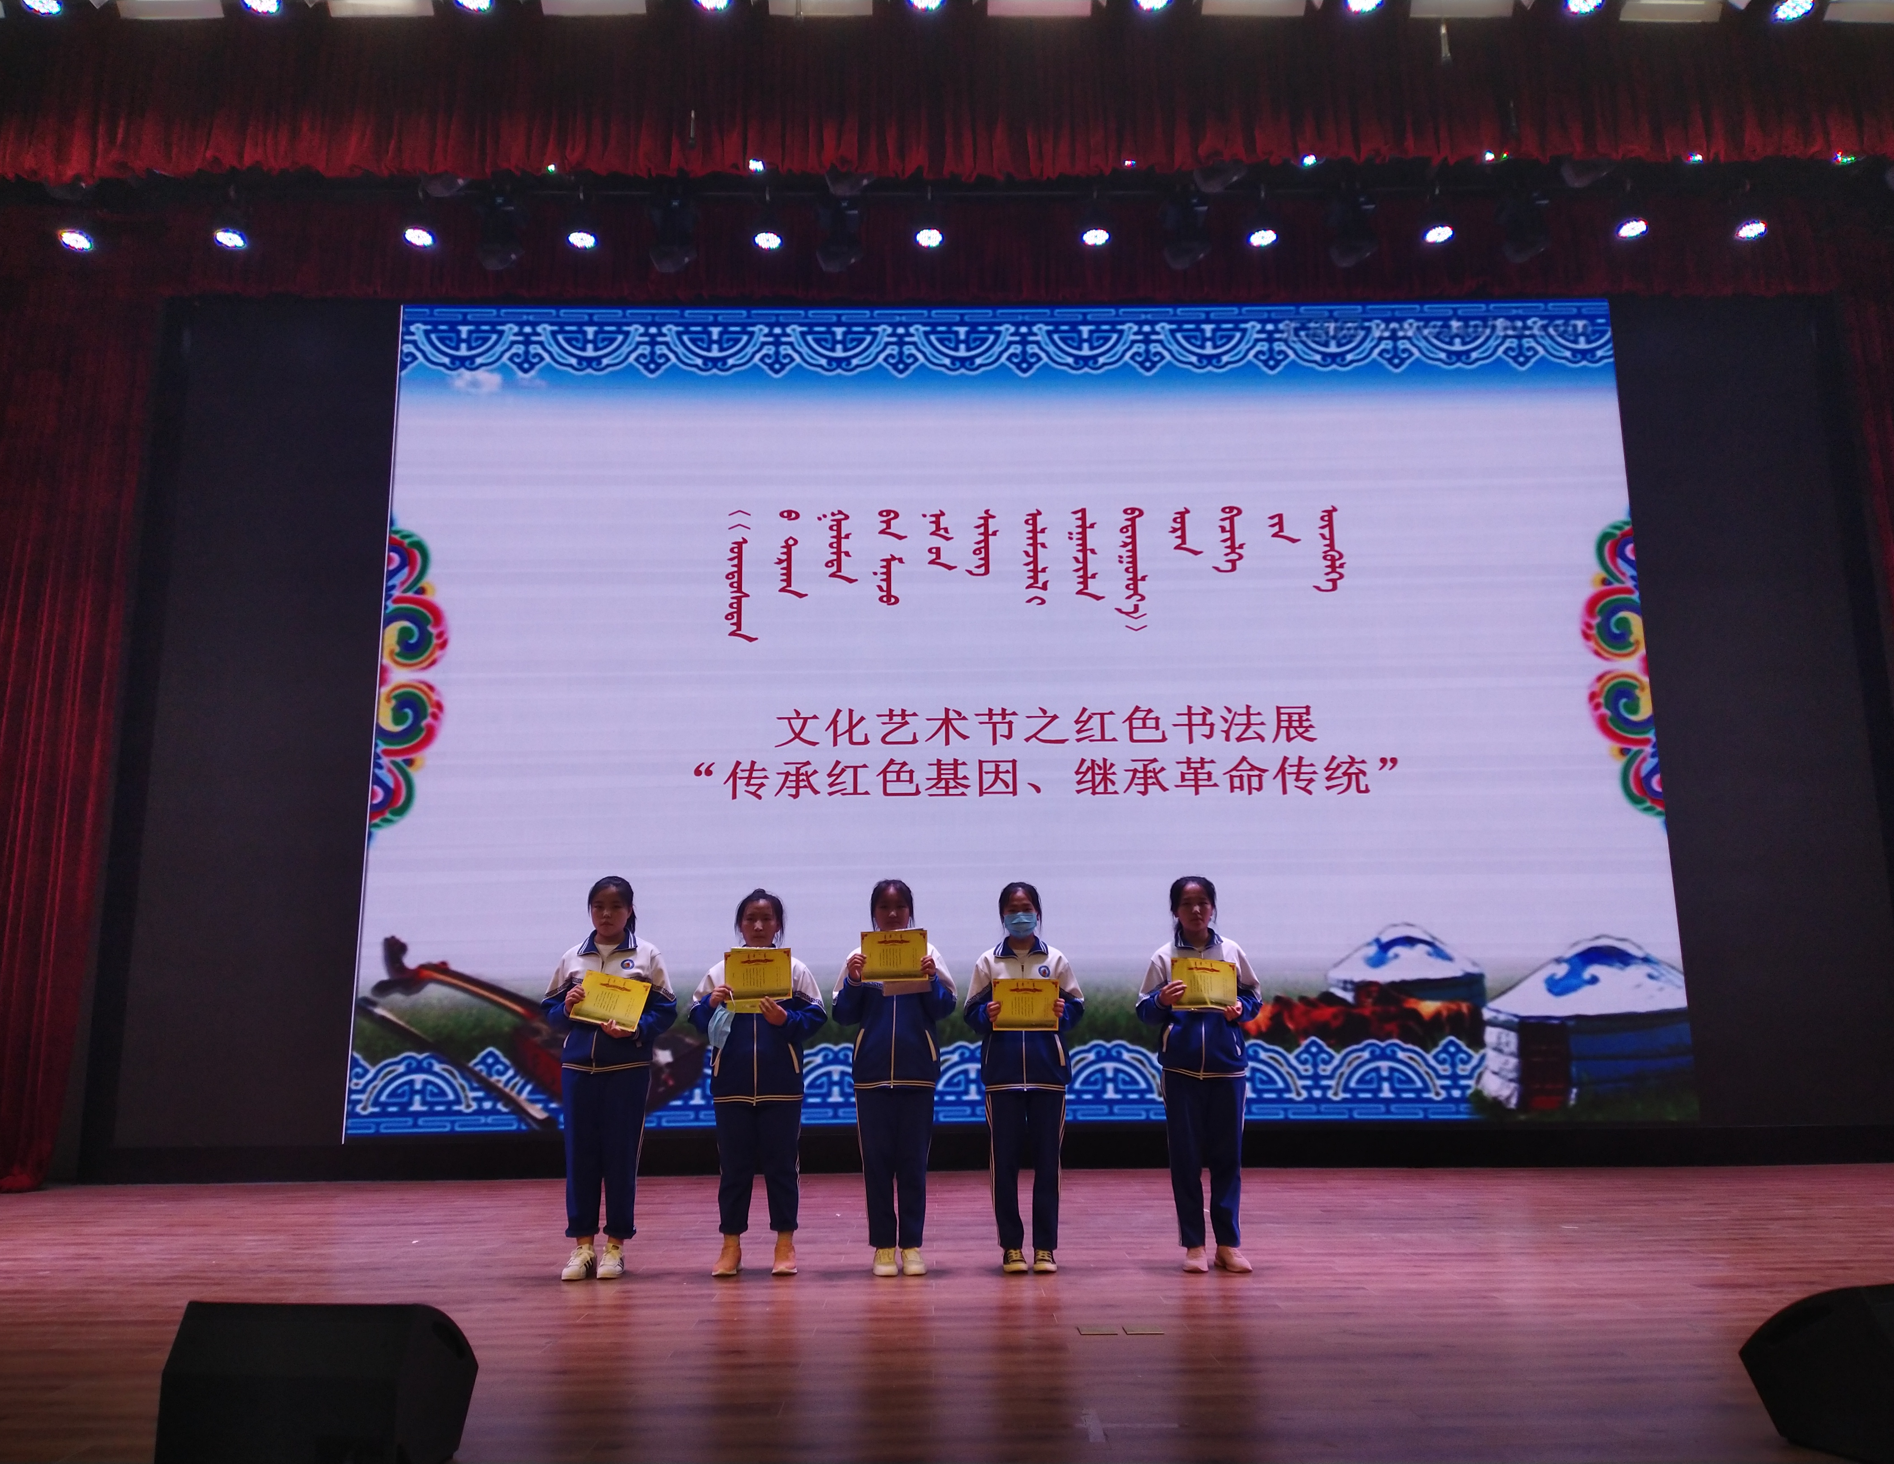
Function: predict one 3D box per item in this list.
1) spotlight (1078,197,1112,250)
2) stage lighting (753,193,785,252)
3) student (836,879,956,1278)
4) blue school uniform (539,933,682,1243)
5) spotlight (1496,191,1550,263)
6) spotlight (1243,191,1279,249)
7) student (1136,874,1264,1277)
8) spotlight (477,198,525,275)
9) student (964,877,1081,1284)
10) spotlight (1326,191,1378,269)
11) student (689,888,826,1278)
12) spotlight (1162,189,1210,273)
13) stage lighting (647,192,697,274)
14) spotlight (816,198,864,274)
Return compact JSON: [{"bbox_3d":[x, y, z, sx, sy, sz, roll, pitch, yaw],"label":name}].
[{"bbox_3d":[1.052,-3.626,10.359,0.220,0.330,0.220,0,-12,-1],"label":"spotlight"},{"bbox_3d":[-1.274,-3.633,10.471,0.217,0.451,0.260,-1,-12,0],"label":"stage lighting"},{"bbox_3d":[-0.216,1.436,6.198,0.489,1.612,0.400,-1,-12,3],"label":"student"},{"bbox_3d":[-1.429,1.487,6.190,0.557,1.246,0.360,-2,-12,6],"label":"blue school uniform"},{"bbox_3d":[4.109,-3.600,10.451,0.361,0.528,0.360,-1,-12,0],"label":"spotlight"},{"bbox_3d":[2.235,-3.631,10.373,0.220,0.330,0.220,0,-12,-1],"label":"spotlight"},{"bbox_3d":[1.065,1.423,6.197,0.514,1.612,0.400,-1,-12,4],"label":"student"},{"bbox_3d":[-3.123,-3.526,10.293,0.330,0.490,0.300,0,-12,-1],"label":"spotlight"},{"bbox_3d":[0.324,1.420,6.113,0.482,1.606,0.380,0,-12,-1],"label":"student"},{"bbox_3d":[2.864,-3.566,10.366,0.330,0.490,0.300,0,-12,-1],"label":"spotlight"},{"bbox_3d":[-0.795,1.440,6.097,0.564,1.584,0.380,0,-12,-1],"label":"student"},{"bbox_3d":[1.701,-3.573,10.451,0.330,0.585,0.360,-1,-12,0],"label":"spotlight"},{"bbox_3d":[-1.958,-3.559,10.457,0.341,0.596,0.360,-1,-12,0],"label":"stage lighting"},{"bbox_3d":[-0.751,-3.519,10.317,0.330,0.490,0.300,0,-12,-1],"label":"spotlight"}]

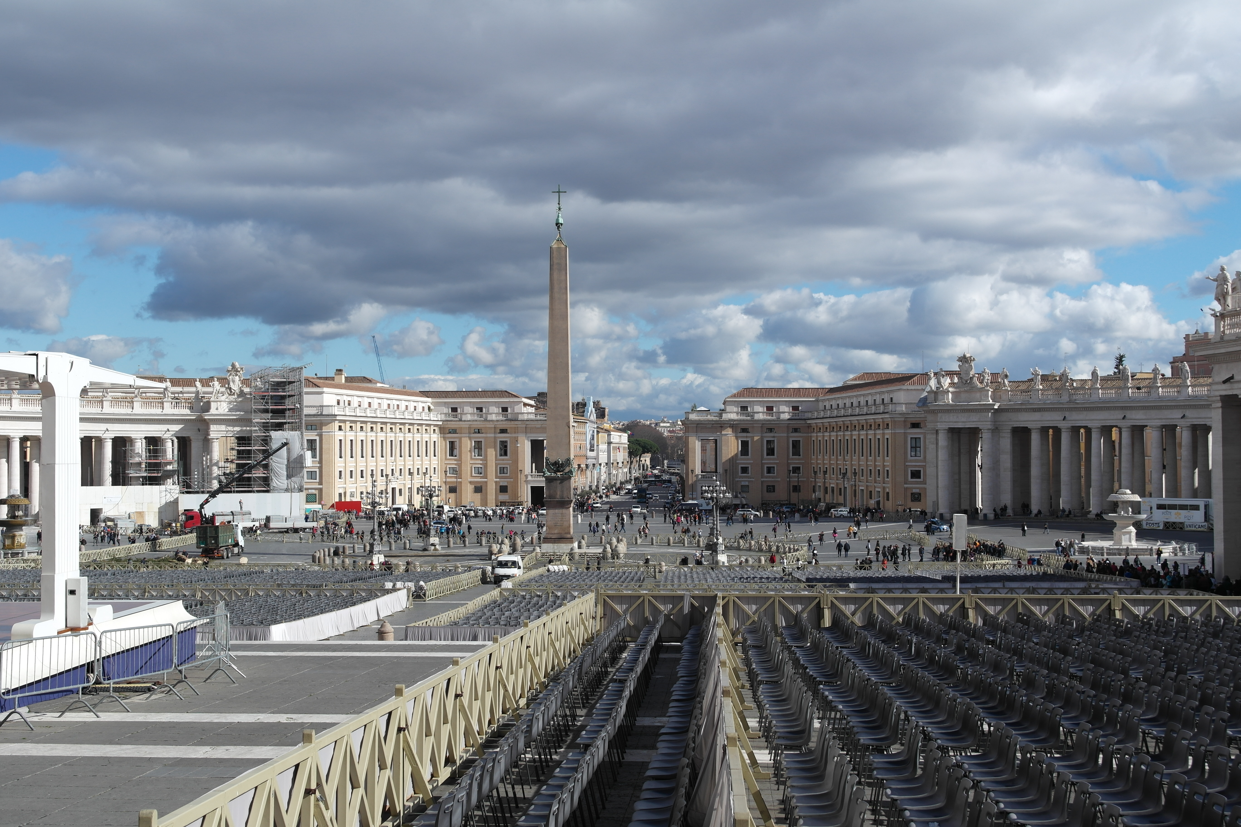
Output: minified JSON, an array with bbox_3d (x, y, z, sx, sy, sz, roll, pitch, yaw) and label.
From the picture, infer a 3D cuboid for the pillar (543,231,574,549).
[{"bbox_3d":[-6.641,-2.510,171.000,3.300,34.305,3.300,0,-1,2],"label":"pillar"}]

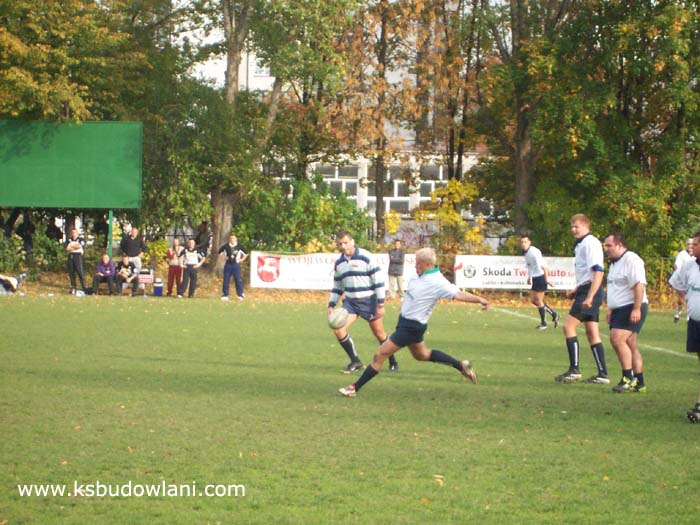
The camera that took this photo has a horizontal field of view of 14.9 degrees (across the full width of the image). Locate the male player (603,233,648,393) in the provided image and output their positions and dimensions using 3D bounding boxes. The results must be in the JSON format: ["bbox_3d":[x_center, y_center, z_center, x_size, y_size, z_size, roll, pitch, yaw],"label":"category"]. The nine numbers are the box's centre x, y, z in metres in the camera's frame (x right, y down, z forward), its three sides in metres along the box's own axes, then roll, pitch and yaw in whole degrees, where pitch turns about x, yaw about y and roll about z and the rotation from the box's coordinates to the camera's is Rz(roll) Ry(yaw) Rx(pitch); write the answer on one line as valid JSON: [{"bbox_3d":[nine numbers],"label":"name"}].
[{"bbox_3d":[3.071,0.556,29.700,0.460,1.760,0.560,1,0,-26],"label":"male player"}]

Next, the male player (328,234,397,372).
[{"bbox_3d":[0.152,0.483,32.500,0.680,1.710,0.600,1,0,27],"label":"male player"}]

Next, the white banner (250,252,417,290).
[{"bbox_3d":[-0.414,0.249,76.300,4.900,1.050,0.060,1,0,-3],"label":"white banner"}]

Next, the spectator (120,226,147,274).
[{"bbox_3d":[-6.160,-0.057,76.300,0.720,1.860,0.420,1,0,-6],"label":"spectator"}]

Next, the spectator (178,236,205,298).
[{"bbox_3d":[-4.457,0.169,75.300,0.720,1.670,0.400,1,0,-3],"label":"spectator"}]

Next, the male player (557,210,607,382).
[{"bbox_3d":[2.639,0.406,30.300,0.580,1.910,0.580,1,0,-21],"label":"male player"}]

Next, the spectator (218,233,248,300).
[{"bbox_3d":[-3.142,0.127,72.300,0.800,1.780,0.400,1,0,-5],"label":"spectator"}]

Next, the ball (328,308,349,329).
[{"bbox_3d":[-0.120,0.596,28.300,0.190,0.280,0.190,49,11,35],"label":"ball"}]

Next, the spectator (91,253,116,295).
[{"bbox_3d":[-6.944,0.318,75.200,0.680,1.180,0.750,1,0,-3],"label":"spectator"}]

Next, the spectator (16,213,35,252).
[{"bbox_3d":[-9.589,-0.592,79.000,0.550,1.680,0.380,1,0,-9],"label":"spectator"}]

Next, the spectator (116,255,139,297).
[{"bbox_3d":[-6.070,0.353,72.500,0.660,1.150,0.750,1,0,-6],"label":"spectator"}]

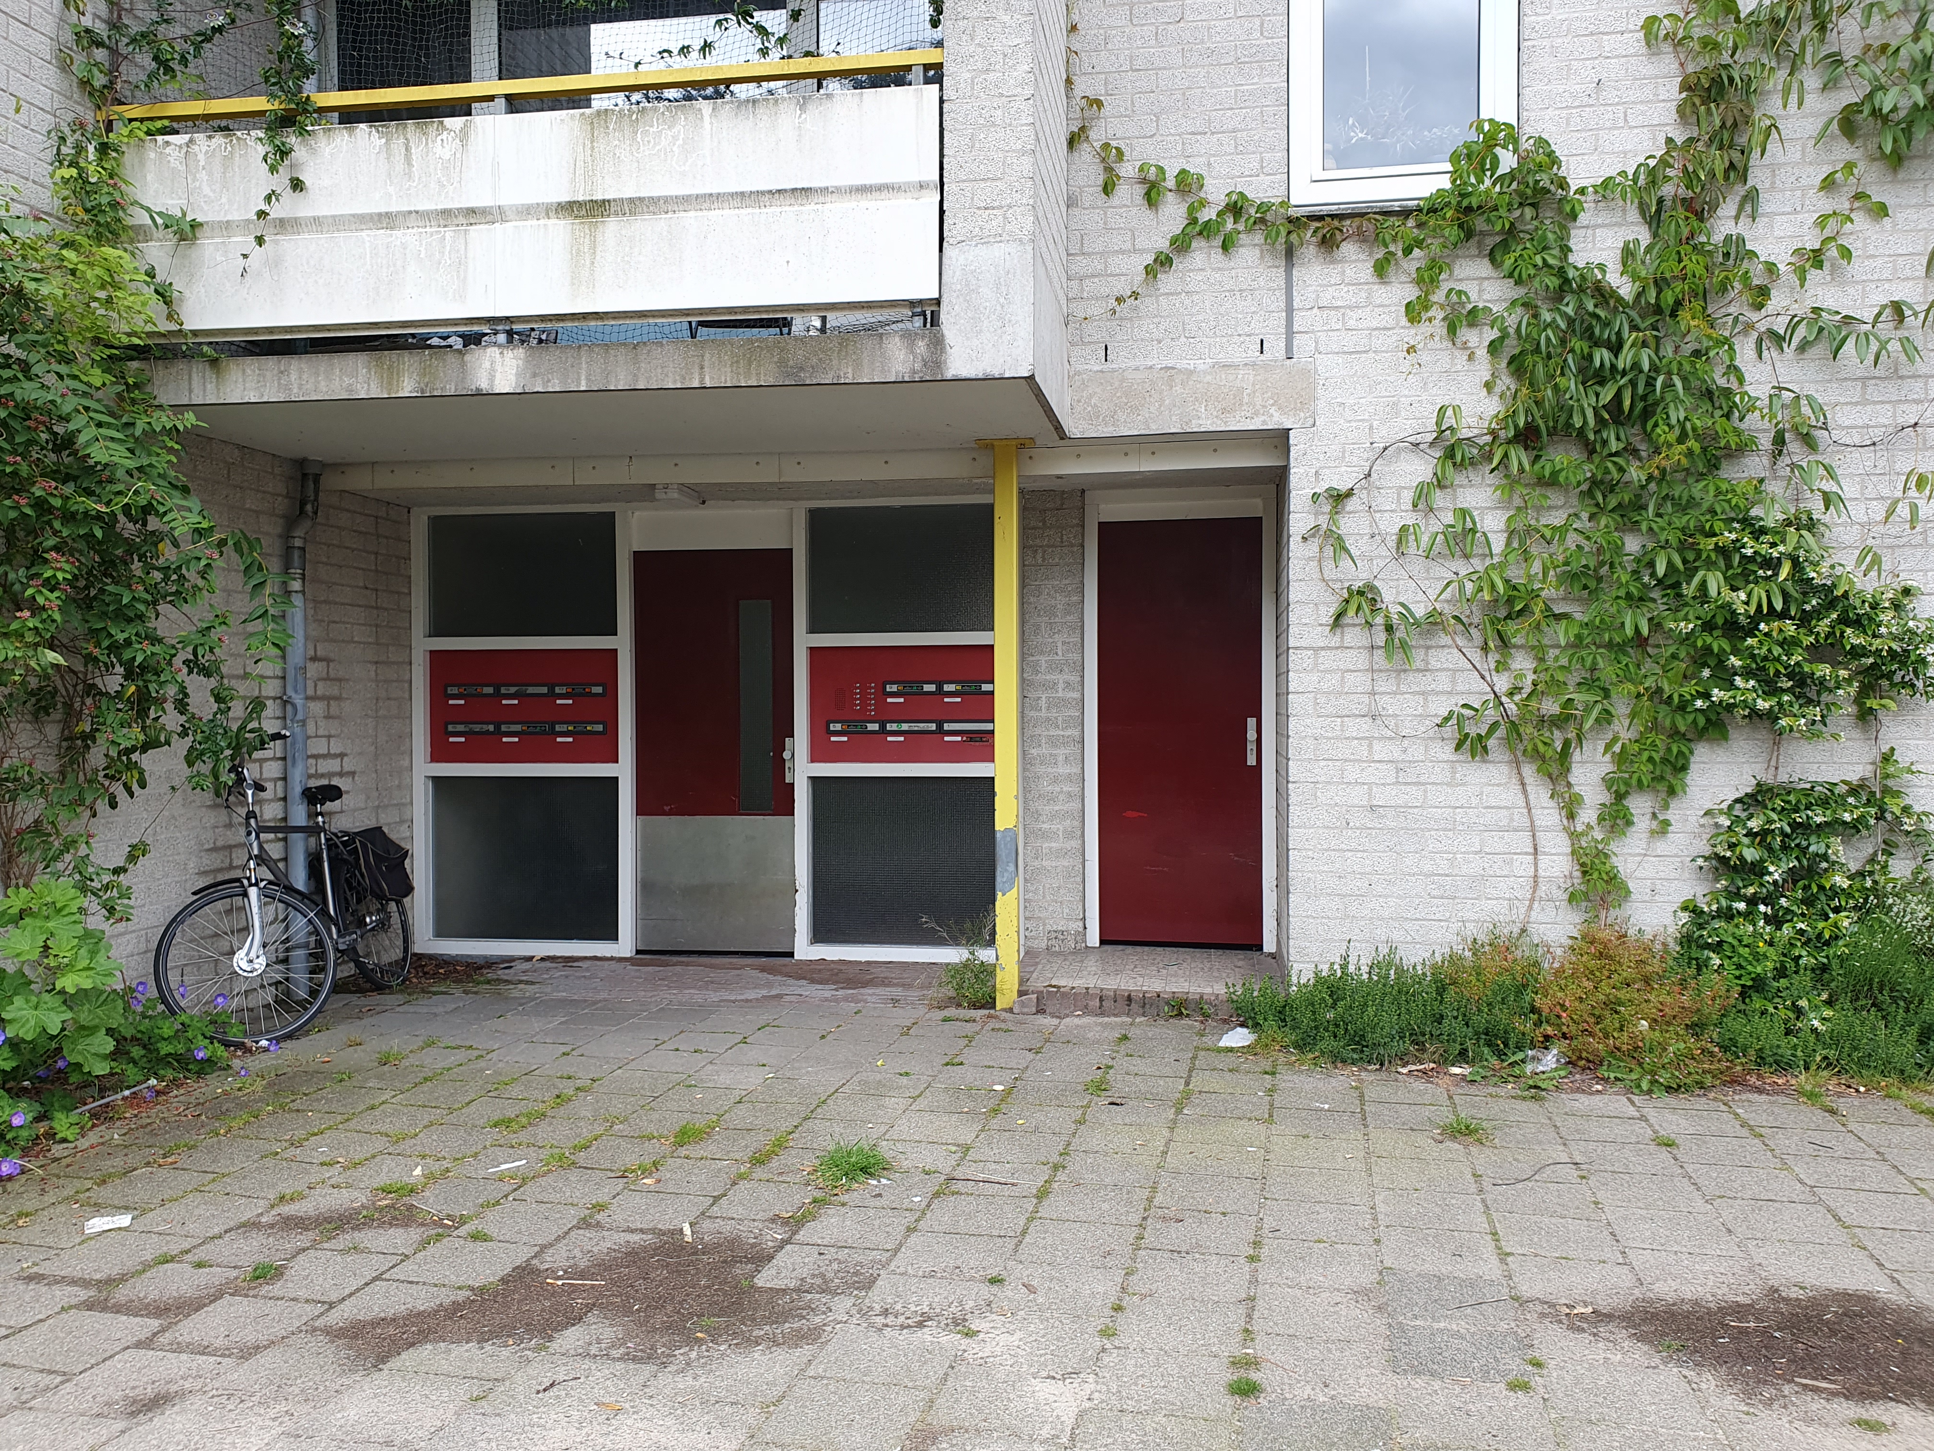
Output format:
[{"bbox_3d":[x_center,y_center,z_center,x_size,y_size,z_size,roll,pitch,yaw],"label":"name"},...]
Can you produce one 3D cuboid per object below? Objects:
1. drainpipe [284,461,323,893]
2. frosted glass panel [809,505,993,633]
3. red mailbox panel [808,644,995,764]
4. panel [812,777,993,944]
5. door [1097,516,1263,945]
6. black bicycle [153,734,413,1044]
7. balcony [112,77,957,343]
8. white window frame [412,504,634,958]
[{"bbox_3d":[-3.137,-0.018,6.865,0.130,2.480,0.140,0,1,8],"label":"drainpipe"},{"bbox_3d":[-0.325,-0.819,7.641,1.035,0.661,0.040,0,1,8],"label":"frosted glass panel"},{"bbox_3d":[-0.317,-0.106,7.654,1.025,0.610,0.050,0,1,8],"label":"red mailbox panel"},{"bbox_3d":[-0.311,0.717,7.659,1.017,0.883,0.040,0,1,8],"label":"panel"},{"bbox_3d":[1.092,0.037,7.421,0.825,2.170,0.060,0,1,8],"label":"door"},{"bbox_3d":[-2.966,0.715,6.644,0.530,1.220,1.550,0,1,8],"label":"black bicycle"},{"bbox_3d":[-1.718,-1.909,5.535,3.297,0.760,0.190,0,1,8],"label":"balcony"},{"bbox_3d":[-2.431,0.031,7.954,1.265,2.450,0.110,0,1,8],"label":"white window frame"}]

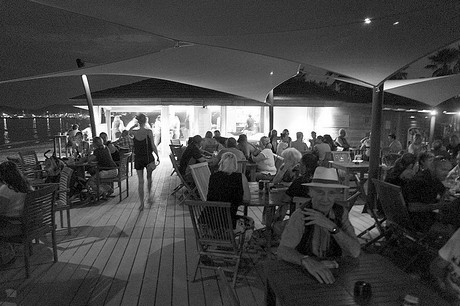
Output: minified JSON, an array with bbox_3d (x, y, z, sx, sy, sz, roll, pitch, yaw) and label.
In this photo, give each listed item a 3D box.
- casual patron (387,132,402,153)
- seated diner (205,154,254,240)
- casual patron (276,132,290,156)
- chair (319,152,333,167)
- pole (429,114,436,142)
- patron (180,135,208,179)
[{"bbox_3d":[4.220,0.089,8.013,0.680,1.250,0.460,1,7,5],"label":"casual patron"},{"bbox_3d":[0.030,0.621,3.414,0.480,1.280,0.720,3,7,25],"label":"seated diner"},{"bbox_3d":[1.300,0.091,7.564,0.700,1.270,0.480,7,10,45],"label":"casual patron"},{"bbox_3d":[2.130,0.415,6.843,0.470,0.900,0.570,-6,9,-44],"label":"chair"},{"bbox_3d":[8.750,-0.935,13.180,0.180,2.100,0.180,0,7,0],"label":"pole"},{"bbox_3d":[-0.760,0.255,6.522,0.680,1.260,0.500,-1,7,-11],"label":"patron"}]

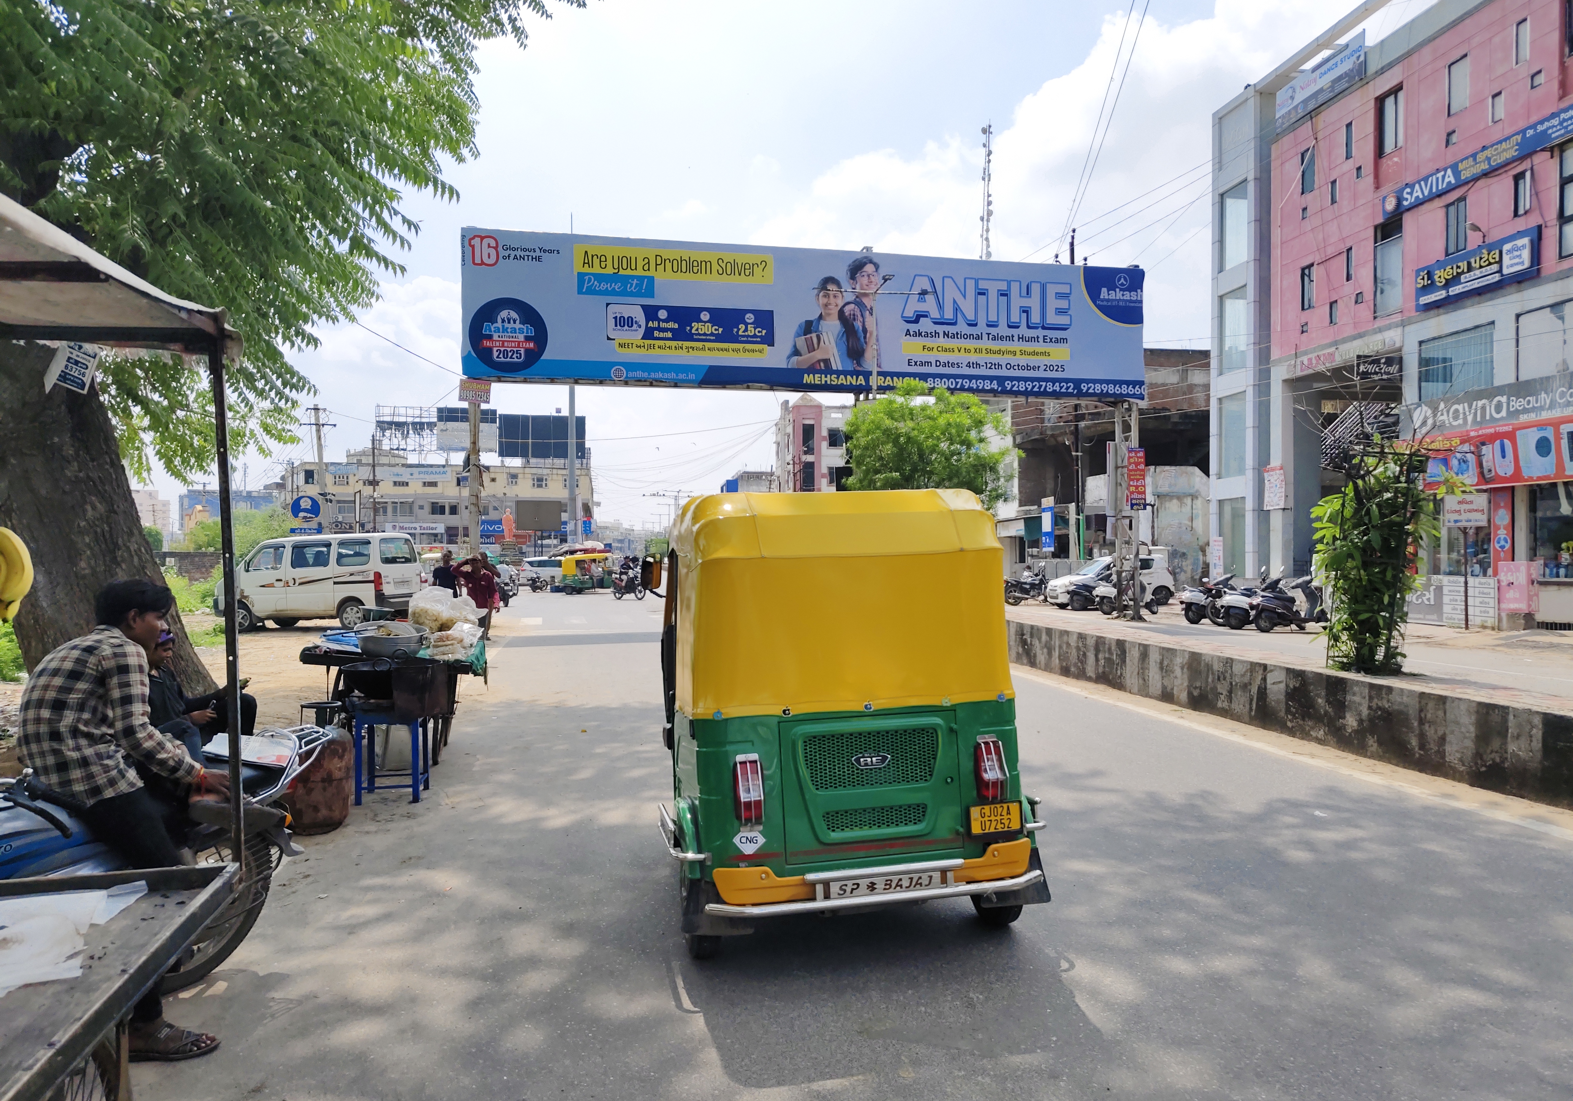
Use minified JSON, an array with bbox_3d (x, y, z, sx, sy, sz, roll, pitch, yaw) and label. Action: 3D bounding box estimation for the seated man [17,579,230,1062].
[{"bbox_3d":[-2.030,0.780,3.250,0.640,1.400,0.500,0,0,-35],"label":"seated man"}]

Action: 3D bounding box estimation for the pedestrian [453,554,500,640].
[{"bbox_3d":[-4.970,0.830,16.800,0.600,1.580,0.420,0,0,-16],"label":"pedestrian"}]

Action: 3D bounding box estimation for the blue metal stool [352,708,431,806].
[{"bbox_3d":[-2.385,1.233,6.340,0.370,0.530,0.370,0,0,-11],"label":"blue metal stool"}]

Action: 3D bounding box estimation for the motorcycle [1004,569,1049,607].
[{"bbox_3d":[7.650,1.131,32.200,1.980,1.120,0.740,0,0,-16],"label":"motorcycle"}]

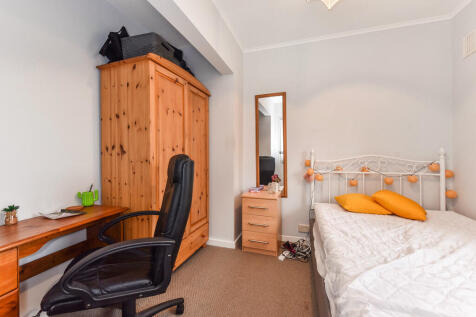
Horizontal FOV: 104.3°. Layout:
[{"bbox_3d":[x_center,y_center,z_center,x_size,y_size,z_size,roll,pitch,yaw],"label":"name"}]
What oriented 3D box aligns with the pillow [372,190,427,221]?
[{"bbox_3d":[1.396,0.398,1.659,0.424,0.141,0.353,19,15,18],"label":"pillow"}]

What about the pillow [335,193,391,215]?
[{"bbox_3d":[1.266,0.438,1.842,0.444,0.131,0.404,0,7,19],"label":"pillow"}]

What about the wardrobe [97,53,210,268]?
[{"bbox_3d":[-0.800,0.114,2.005,0.616,1.898,1.009,0,0,19],"label":"wardrobe"}]

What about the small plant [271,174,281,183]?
[{"bbox_3d":[0.434,0.235,2.140,0.101,0.101,0.096,0,0,19],"label":"small plant"}]

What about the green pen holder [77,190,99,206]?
[{"bbox_3d":[-1.318,0.348,1.630,0.083,0.134,0.150,0,0,41],"label":"green pen holder"}]

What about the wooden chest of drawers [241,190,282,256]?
[{"bbox_3d":[0.299,0.734,2.220,0.389,0.656,0.389,0,0,19],"label":"wooden chest of drawers"}]

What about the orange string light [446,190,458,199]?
[{"bbox_3d":[2.037,0.342,1.756,0.079,0.079,0.076,0,0,19],"label":"orange string light"}]

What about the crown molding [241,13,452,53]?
[{"bbox_3d":[1.098,-1.411,2.135,2.140,0.056,0.056,0,0,17],"label":"crown molding"}]

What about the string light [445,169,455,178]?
[{"bbox_3d":[2.015,0.143,1.766,0.076,0.079,0.076,0,0,19],"label":"string light"}]

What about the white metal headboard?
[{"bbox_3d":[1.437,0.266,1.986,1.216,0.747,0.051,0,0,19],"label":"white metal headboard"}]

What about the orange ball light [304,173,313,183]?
[{"bbox_3d":[0.827,0.223,2.170,0.076,0.086,0.076,0,0,0],"label":"orange ball light"}]

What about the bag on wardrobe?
[{"bbox_3d":[-1.103,-0.965,1.705,0.283,0.303,0.242,0,0,19],"label":"bag on wardrobe"}]

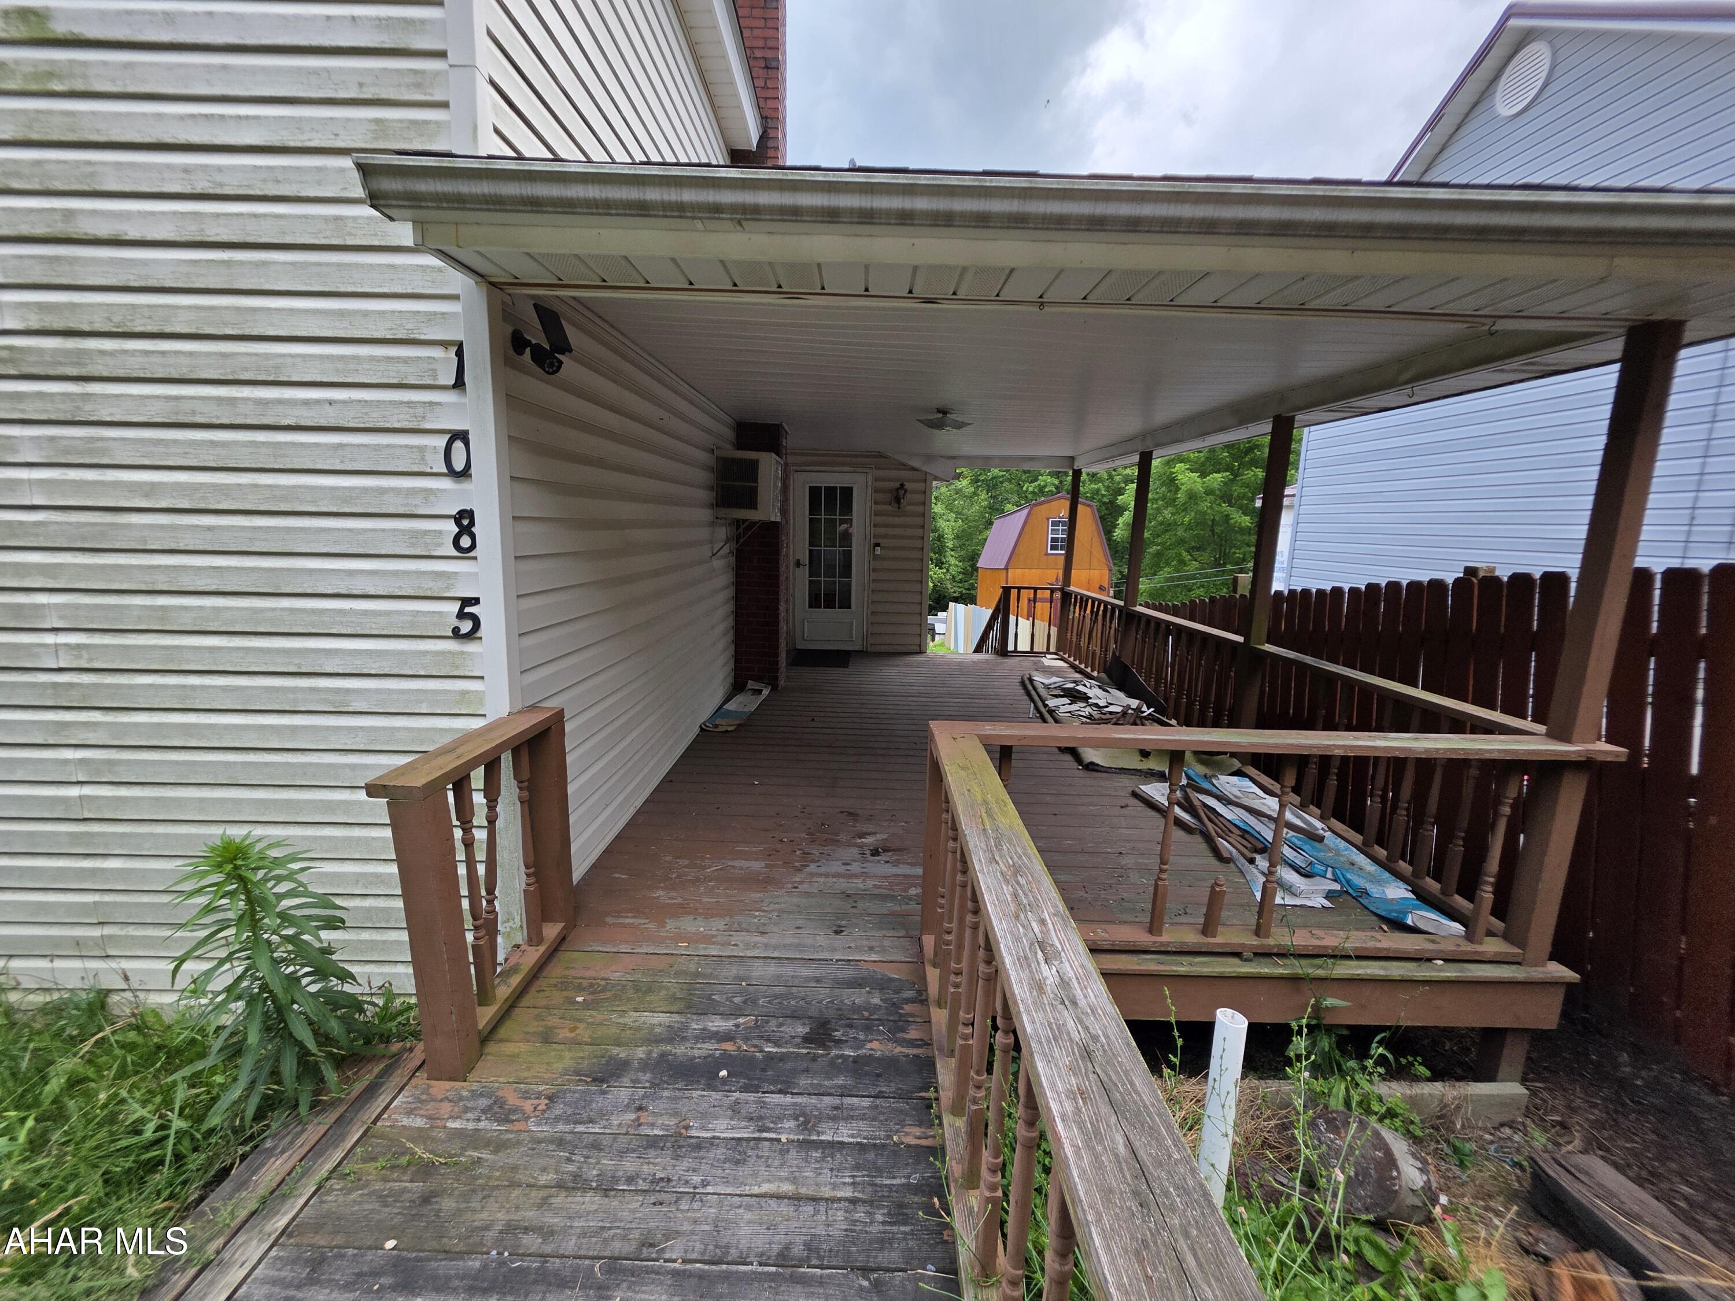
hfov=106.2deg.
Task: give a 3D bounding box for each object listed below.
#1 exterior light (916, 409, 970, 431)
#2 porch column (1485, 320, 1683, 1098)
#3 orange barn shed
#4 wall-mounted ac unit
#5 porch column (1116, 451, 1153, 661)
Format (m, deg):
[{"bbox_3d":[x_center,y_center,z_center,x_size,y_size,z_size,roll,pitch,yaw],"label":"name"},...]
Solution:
[{"bbox_3d":[0.537,-1.608,4.542,0.350,0.130,0.350,1,11,0],"label":"exterior light"},{"bbox_3d":[2.379,0.311,2.218,0.088,2.630,0.090,0,11,0],"label":"porch column"},{"bbox_3d":[5.819,-2.939,22.788,3.300,4.600,5.900,2,11,1],"label":"orange barn shed"},{"bbox_3d":[-0.938,-1.302,5.225,0.440,0.510,0.660,1,11,0],"label":"wall-mounted ac unit"},{"bbox_3d":[2.327,-0.624,5.715,0.088,2.160,0.088,1,11,0],"label":"porch column"}]

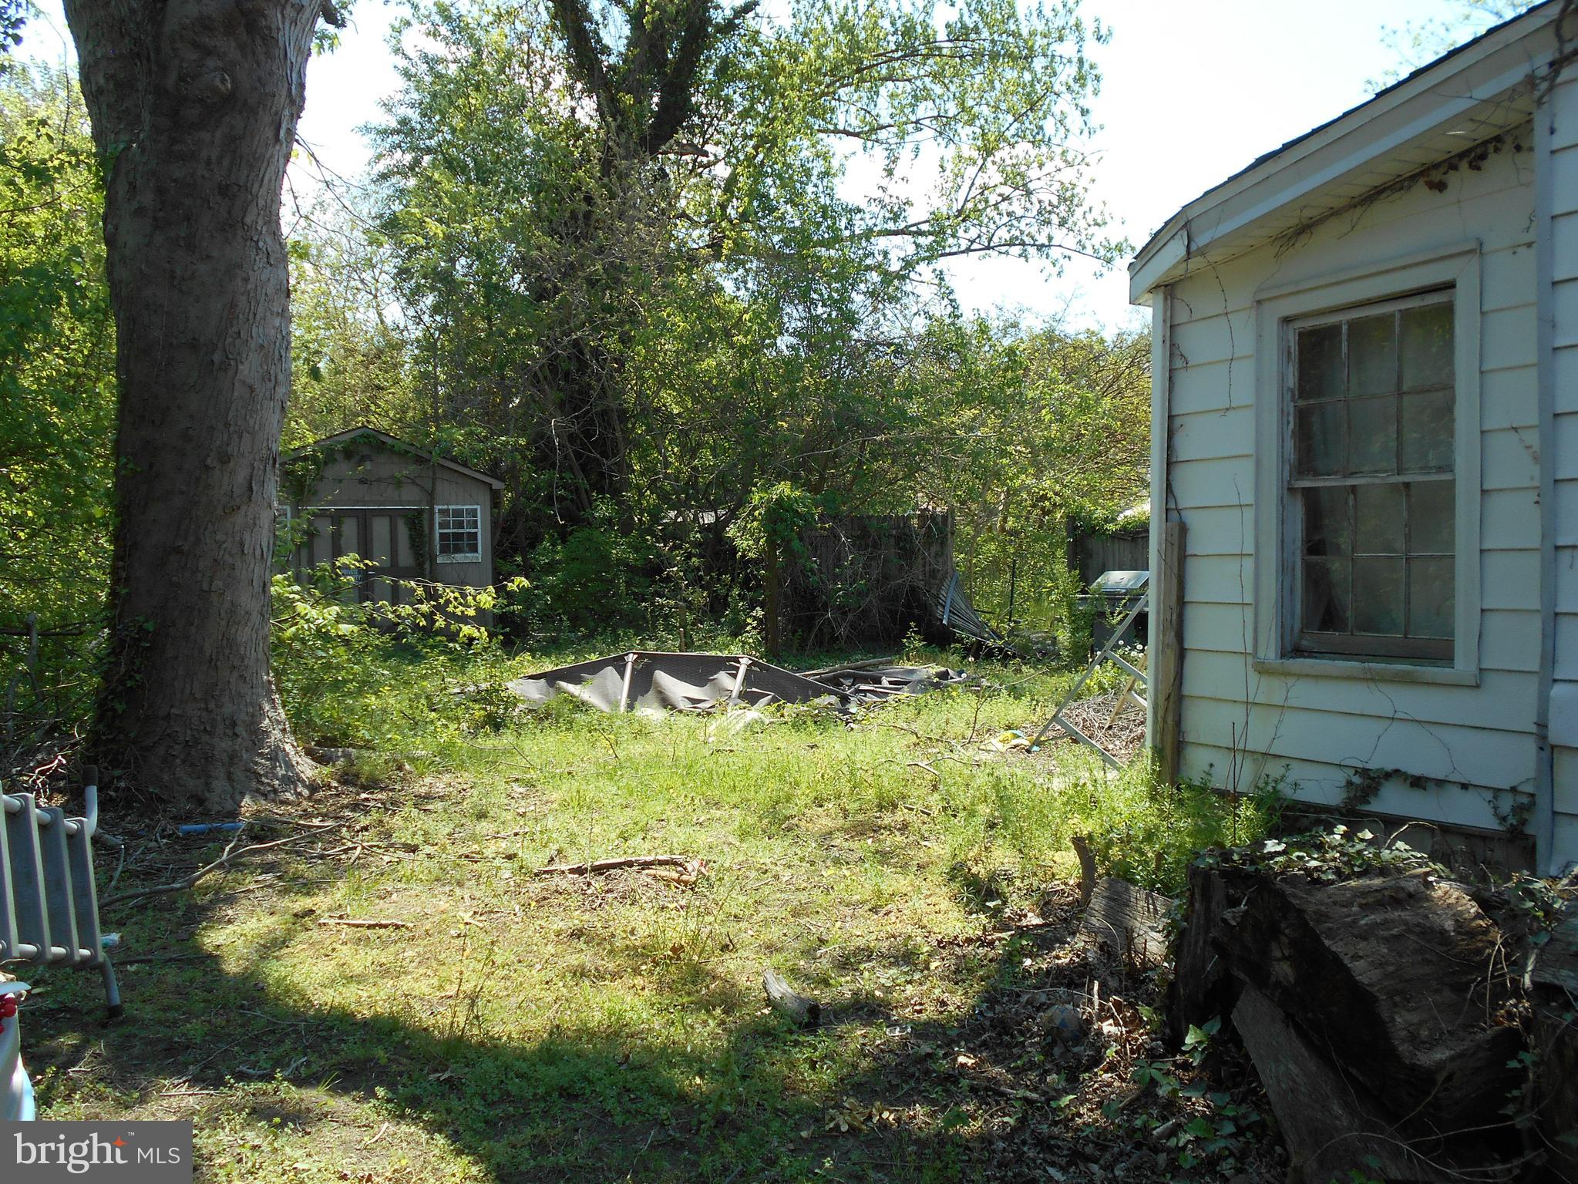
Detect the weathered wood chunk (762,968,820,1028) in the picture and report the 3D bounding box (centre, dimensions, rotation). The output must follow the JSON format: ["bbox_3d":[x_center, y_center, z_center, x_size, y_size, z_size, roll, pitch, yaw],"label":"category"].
[{"bbox_3d":[0.010,1.280,4.060,0.110,0.120,0.220,-1,1,-38],"label":"weathered wood chunk"}]

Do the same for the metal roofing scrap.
[{"bbox_3d":[-0.420,0.800,11.900,4.100,0.500,1.700,0,1,-7],"label":"metal roofing scrap"}]

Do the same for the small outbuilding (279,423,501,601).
[{"bbox_3d":[-6.100,-0.780,18.900,3.500,2.900,3.400,0,1,-14],"label":"small outbuilding"}]

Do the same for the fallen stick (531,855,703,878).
[{"bbox_3d":[-0.800,1.250,5.880,0.750,0.075,0.120,0,1,-16],"label":"fallen stick"}]

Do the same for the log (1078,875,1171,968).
[{"bbox_3d":[1.220,1.160,4.600,0.250,0.270,0.360,0,1,-30],"label":"log"}]

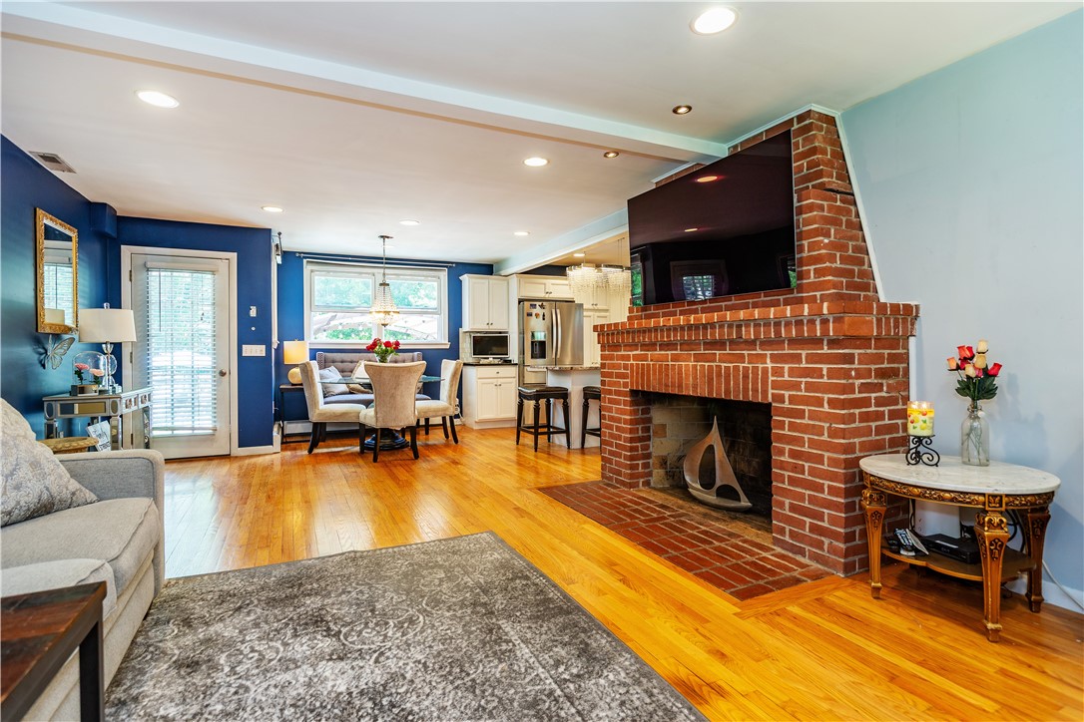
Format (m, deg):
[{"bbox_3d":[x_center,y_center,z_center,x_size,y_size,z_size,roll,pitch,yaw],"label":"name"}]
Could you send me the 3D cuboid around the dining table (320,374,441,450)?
[{"bbox_3d":[-1.709,0.587,5.594,1.350,0.745,1.350,-1,1,-26],"label":"dining table"}]

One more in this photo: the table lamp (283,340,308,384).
[{"bbox_3d":[-2.970,0.025,6.206,0.310,0.560,0.310,-1,1,-26],"label":"table lamp"}]

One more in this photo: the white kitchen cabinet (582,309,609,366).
[{"bbox_3d":[0.675,0.057,8.154,0.529,1.746,0.610,-1,1,-26],"label":"white kitchen cabinet"}]

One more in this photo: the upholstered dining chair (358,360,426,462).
[{"bbox_3d":[-1.508,0.487,5.152,0.575,0.950,0.630,-1,1,-26],"label":"upholstered dining chair"}]

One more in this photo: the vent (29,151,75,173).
[{"bbox_3d":[-3.385,-1.360,3.554,0.140,0.020,0.410,-1,1,-26],"label":"vent"}]

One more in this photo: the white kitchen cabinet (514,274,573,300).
[{"bbox_3d":[-0.072,-1.088,7.770,0.947,0.358,0.640,-1,1,-26],"label":"white kitchen cabinet"}]

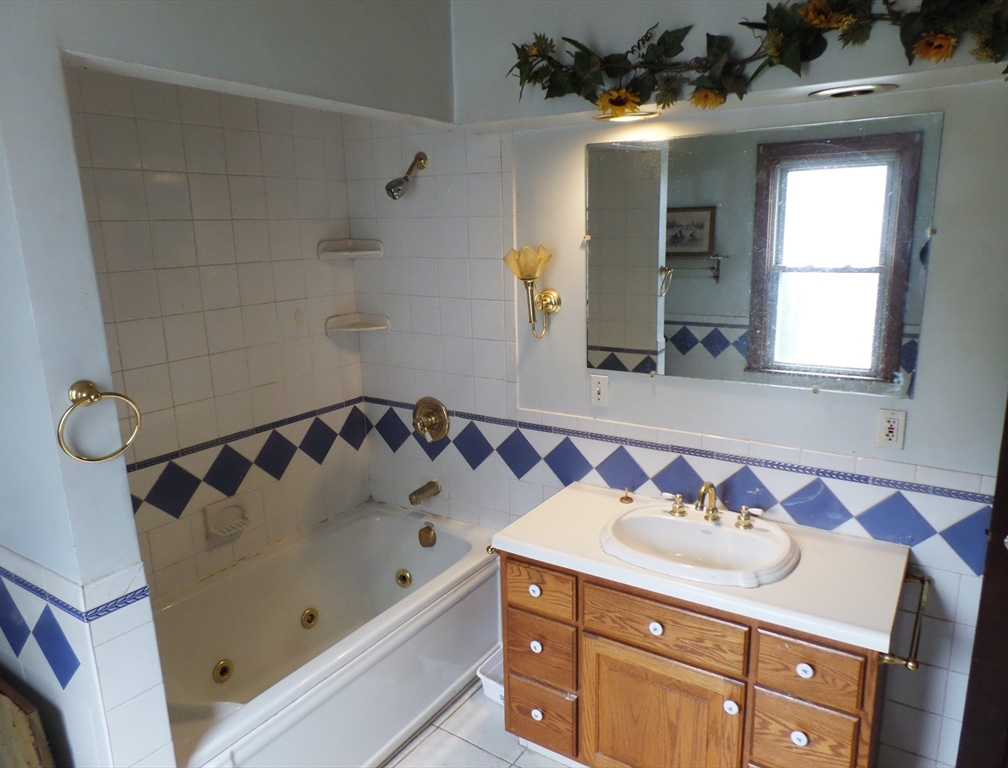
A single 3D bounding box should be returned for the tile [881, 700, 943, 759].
[{"bbox_3d":[1.246,1.059,2.092,0.153,0.153,0.010,7,15,32],"label":"tile"}]

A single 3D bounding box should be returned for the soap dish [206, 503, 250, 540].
[{"bbox_3d":[-1.019,0.509,2.553,0.090,0.118,0.158,8,16,33],"label":"soap dish"}]

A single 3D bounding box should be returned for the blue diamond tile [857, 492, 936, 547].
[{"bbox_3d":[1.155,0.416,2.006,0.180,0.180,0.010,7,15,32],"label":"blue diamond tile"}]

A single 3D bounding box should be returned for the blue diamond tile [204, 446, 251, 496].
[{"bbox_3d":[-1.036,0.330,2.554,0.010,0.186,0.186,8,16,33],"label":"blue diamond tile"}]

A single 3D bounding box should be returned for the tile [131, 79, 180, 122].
[{"bbox_3d":[-1.113,-0.921,2.170,0.010,0.150,0.150,8,16,33],"label":"tile"}]

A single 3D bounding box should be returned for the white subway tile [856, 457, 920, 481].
[{"bbox_3d":[1.112,0.247,1.982,0.153,0.047,0.010,7,15,32],"label":"white subway tile"}]

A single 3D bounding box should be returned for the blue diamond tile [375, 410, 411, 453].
[{"bbox_3d":[-0.487,0.207,3.026,0.216,0.216,0.010,7,15,32],"label":"blue diamond tile"}]

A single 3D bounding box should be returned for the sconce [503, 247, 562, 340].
[{"bbox_3d":[0.103,-0.309,2.360,0.165,0.310,0.235,7,15,32],"label":"sconce"}]

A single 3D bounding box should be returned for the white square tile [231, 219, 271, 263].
[{"bbox_3d":[-0.940,-0.532,2.540,0.013,0.153,0.152,8,16,33],"label":"white square tile"}]

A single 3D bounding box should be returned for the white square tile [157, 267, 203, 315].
[{"bbox_3d":[-1.104,-0.315,2.319,0.010,0.155,0.151,8,16,33],"label":"white square tile"}]

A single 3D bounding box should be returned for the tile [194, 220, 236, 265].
[{"bbox_3d":[-1.020,-0.497,2.403,0.010,0.150,0.150,8,16,33],"label":"tile"}]

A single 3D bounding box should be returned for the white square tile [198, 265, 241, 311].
[{"bbox_3d":[-1.016,-0.345,2.436,0.010,0.152,0.151,7,15,32],"label":"white square tile"}]

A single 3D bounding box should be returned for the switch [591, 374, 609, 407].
[{"bbox_3d":[0.342,0.028,2.439,0.070,0.114,0.012,7,16,31],"label":"switch"}]

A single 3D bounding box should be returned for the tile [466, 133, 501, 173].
[{"bbox_3d":[-0.072,-0.847,2.494,0.151,0.139,0.010,7,16,31],"label":"tile"}]

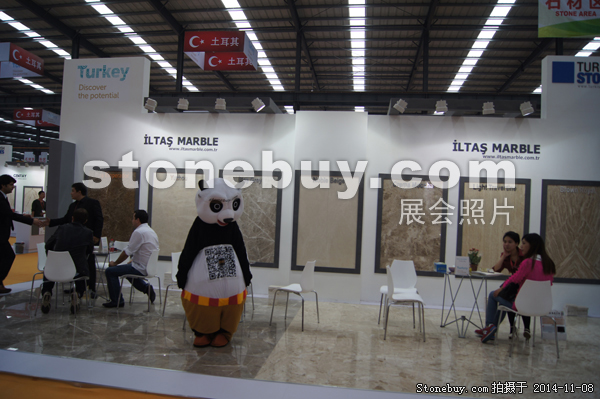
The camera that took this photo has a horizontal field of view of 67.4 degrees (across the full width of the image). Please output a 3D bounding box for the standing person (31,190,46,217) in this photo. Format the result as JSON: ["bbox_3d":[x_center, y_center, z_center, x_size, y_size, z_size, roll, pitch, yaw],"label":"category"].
[{"bbox_3d":[-7.558,0.571,13.026,0.320,1.660,0.500,2,-1,43],"label":"standing person"}]

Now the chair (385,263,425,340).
[{"bbox_3d":[1.201,1.177,5.189,0.490,0.790,0.500,3,-1,4],"label":"chair"}]

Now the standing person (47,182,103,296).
[{"bbox_3d":[-3.365,0.587,6.748,0.720,1.690,0.580,3,-1,-28],"label":"standing person"}]

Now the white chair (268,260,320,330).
[{"bbox_3d":[-0.047,1.140,5.499,0.490,0.790,0.480,2,0,23],"label":"white chair"}]

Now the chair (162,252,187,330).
[{"bbox_3d":[-1.419,1.081,5.673,0.490,0.790,0.480,2,0,10],"label":"chair"}]

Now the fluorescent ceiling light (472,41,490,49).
[{"bbox_3d":[11.807,-10.083,29.248,0.960,0.080,1.380,2,-5,8],"label":"fluorescent ceiling light"}]

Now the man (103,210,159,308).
[{"bbox_3d":[-2.296,0.836,6.192,0.750,1.280,0.510,2,-1,2],"label":"man"}]

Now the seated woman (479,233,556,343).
[{"bbox_3d":[2.343,1.018,4.987,0.520,1.220,0.780,3,-1,-35],"label":"seated woman"}]

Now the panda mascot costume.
[{"bbox_3d":[-0.896,0.629,4.744,0.770,1.720,0.620,3,-1,-24],"label":"panda mascot costume"}]

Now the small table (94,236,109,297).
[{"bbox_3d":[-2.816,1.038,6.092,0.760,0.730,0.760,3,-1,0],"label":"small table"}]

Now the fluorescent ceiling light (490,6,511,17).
[{"bbox_3d":[10.604,-9.912,23.743,0.880,0.080,1.300,2,-1,9],"label":"fluorescent ceiling light"}]

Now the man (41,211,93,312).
[{"bbox_3d":[-2.906,0.760,5.694,0.560,1.300,0.730,2,0,8],"label":"man"}]

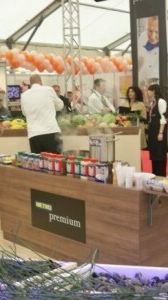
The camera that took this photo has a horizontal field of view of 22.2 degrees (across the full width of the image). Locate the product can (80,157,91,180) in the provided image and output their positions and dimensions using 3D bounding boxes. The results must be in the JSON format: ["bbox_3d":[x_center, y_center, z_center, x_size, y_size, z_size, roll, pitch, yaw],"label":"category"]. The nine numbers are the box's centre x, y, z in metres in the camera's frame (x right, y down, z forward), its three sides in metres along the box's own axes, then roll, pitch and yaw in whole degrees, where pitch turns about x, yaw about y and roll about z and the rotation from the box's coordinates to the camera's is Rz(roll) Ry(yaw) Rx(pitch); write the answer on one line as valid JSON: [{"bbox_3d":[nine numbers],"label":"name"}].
[{"bbox_3d":[0.013,0.157,3.600,0.080,0.180,0.080,-1,7,0],"label":"product can"}]

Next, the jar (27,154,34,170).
[{"bbox_3d":[-0.524,0.119,4.160,0.073,0.150,0.073,-1,7,0],"label":"jar"}]

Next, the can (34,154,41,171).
[{"bbox_3d":[-0.454,0.122,4.128,0.069,0.157,0.069,-1,7,0],"label":"can"}]

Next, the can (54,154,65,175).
[{"bbox_3d":[-0.228,0.137,3.885,0.072,0.180,0.072,-9,10,-44],"label":"can"}]

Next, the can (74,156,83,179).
[{"bbox_3d":[-0.045,0.152,3.722,0.069,0.182,0.069,-1,7,0],"label":"can"}]

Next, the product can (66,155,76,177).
[{"bbox_3d":[-0.113,0.140,3.785,0.070,0.180,0.070,-8,10,-43],"label":"product can"}]

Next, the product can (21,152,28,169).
[{"bbox_3d":[-0.594,0.106,4.250,0.073,0.150,0.073,-1,7,0],"label":"product can"}]

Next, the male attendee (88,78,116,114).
[{"bbox_3d":[0.293,-0.359,7.566,0.420,1.780,0.520,6,10,45],"label":"male attendee"}]

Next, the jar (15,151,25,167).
[{"bbox_3d":[-0.671,0.091,4.424,0.080,0.145,0.080,-8,10,-44],"label":"jar"}]

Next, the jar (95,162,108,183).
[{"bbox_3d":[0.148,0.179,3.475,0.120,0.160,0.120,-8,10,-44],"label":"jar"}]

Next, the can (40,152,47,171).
[{"bbox_3d":[-0.390,0.107,4.108,0.073,0.175,0.073,-1,7,0],"label":"can"}]

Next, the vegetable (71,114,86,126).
[{"bbox_3d":[-0.078,-0.462,6.650,0.220,0.190,0.215,-1,7,0],"label":"vegetable"}]

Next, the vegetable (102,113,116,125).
[{"bbox_3d":[0.401,-0.483,6.600,0.215,0.190,0.210,-1,7,0],"label":"vegetable"}]

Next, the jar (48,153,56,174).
[{"bbox_3d":[-0.291,0.131,3.898,0.073,0.175,0.073,-1,7,0],"label":"jar"}]

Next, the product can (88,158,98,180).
[{"bbox_3d":[0.079,0.155,3.610,0.070,0.180,0.070,-1,7,0],"label":"product can"}]

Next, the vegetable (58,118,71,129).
[{"bbox_3d":[-0.270,-0.369,6.020,0.165,0.135,0.165,0,7,9],"label":"vegetable"}]

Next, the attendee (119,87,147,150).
[{"bbox_3d":[0.901,-0.322,7.750,0.480,1.630,0.380,2,8,26],"label":"attendee"}]

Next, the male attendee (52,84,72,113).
[{"bbox_3d":[-0.505,-0.473,8.907,0.540,1.723,0.320,-2,7,-6],"label":"male attendee"}]

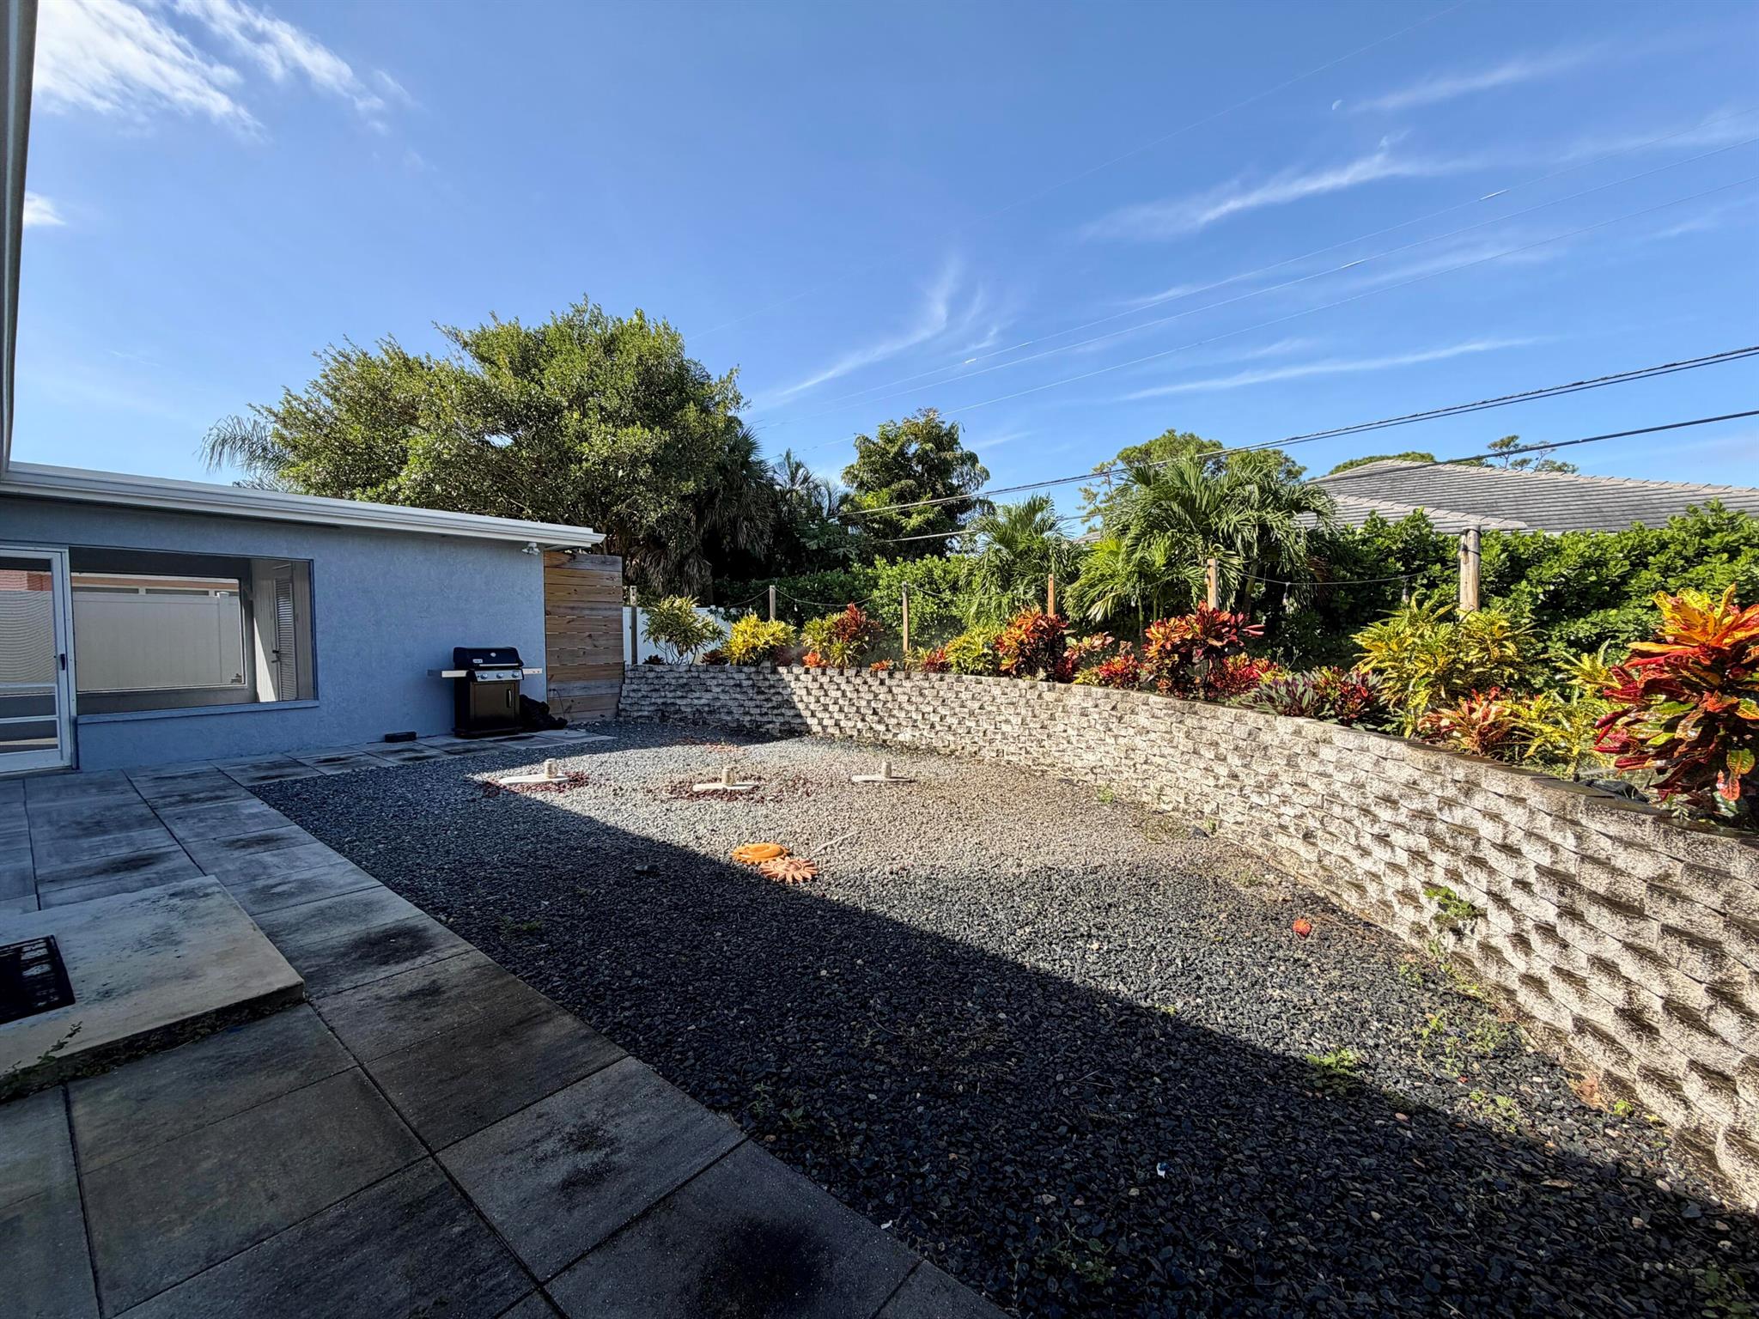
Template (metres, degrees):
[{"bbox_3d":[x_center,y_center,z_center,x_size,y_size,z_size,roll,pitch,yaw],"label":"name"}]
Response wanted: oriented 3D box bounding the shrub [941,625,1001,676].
[{"bbox_3d":[1.108,-0.107,8.500,0.820,0.640,0.750,1,3,7],"label":"shrub"}]

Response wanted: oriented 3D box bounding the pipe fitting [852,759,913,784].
[{"bbox_3d":[0.023,1.036,6.706,0.570,0.190,0.280,0,3,0],"label":"pipe fitting"}]

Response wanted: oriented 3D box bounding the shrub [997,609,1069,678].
[{"bbox_3d":[1.724,-0.173,8.117,0.790,0.796,0.750,1,3,12],"label":"shrub"}]

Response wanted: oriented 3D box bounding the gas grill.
[{"bbox_3d":[-5.061,0.447,9.209,0.650,1.140,1.250,3,4,43],"label":"gas grill"}]

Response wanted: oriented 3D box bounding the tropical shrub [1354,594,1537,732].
[{"bbox_3d":[3.297,0.017,4.167,0.870,0.797,0.850,3,3,38],"label":"tropical shrub"}]

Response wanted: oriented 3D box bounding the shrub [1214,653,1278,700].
[{"bbox_3d":[2.911,0.143,5.659,0.470,0.407,0.450,2,3,27],"label":"shrub"}]

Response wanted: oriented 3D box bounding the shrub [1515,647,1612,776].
[{"bbox_3d":[2.943,0.215,3.050,0.420,0.570,0.420,3,4,44],"label":"shrub"}]

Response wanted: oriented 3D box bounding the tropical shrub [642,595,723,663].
[{"bbox_3d":[-3.124,-0.460,11.350,1.280,1.100,1.150,0,3,-15],"label":"tropical shrub"}]

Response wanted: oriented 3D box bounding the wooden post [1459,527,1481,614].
[{"bbox_3d":[3.605,-0.196,4.376,0.095,1.214,0.095,3,3,39],"label":"wooden post"}]

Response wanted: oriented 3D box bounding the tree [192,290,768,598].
[{"bbox_3d":[-9.223,-3.974,16.690,11.500,8.858,10.000,-1,3,-29],"label":"tree"}]

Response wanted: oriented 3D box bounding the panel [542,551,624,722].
[{"bbox_3d":[-4.416,-0.293,10.681,0.070,2.500,1.240,3,3,39],"label":"panel"}]

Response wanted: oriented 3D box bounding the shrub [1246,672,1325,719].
[{"bbox_3d":[2.880,0.242,5.056,0.480,0.300,0.450,2,3,30],"label":"shrub"}]

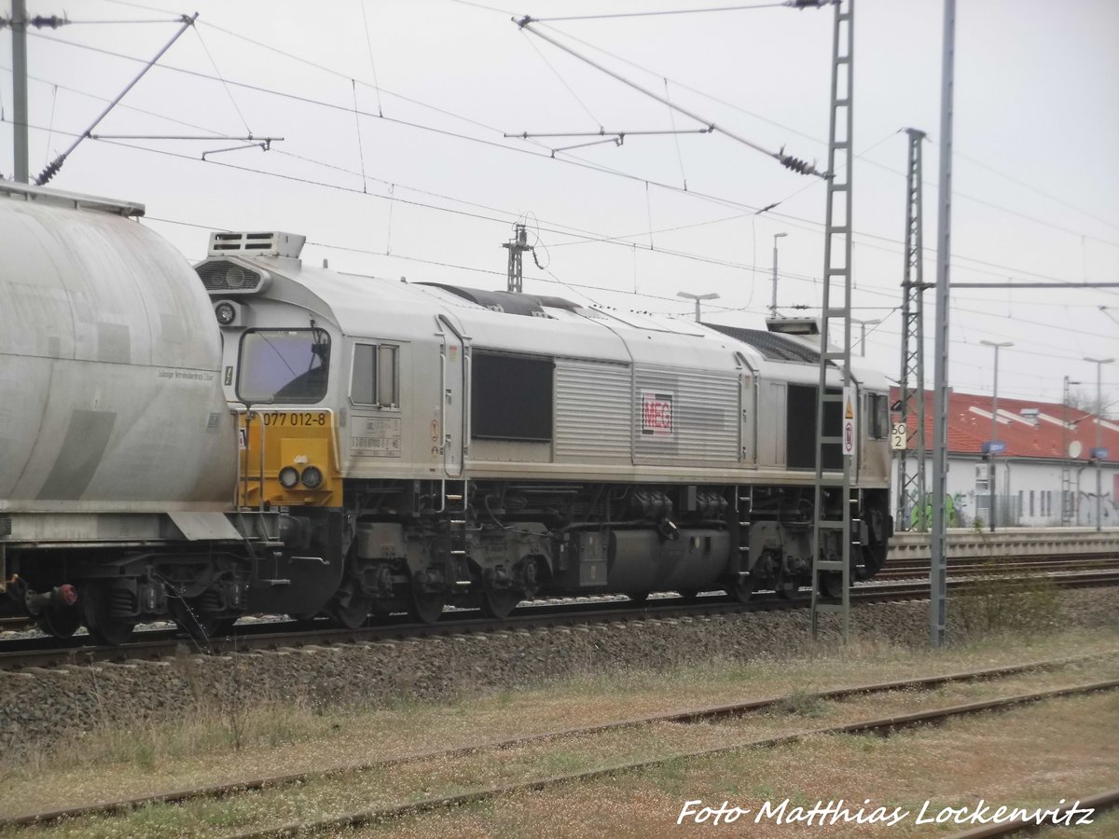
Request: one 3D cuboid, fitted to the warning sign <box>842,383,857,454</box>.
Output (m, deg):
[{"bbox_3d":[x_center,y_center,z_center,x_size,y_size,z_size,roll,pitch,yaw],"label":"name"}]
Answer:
[{"bbox_3d":[3.500,0.020,46.800,0.030,0.820,0.480,1,-1,21],"label":"warning sign"}]

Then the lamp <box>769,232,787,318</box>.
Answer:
[{"bbox_3d":[7.529,-1.292,134.912,0.620,10.400,0.300,1,-1,23],"label":"lamp"}]

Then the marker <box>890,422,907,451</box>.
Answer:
[{"bbox_3d":[9.071,0.458,103.500,0.400,0.700,0.030,1,-1,23],"label":"marker"}]

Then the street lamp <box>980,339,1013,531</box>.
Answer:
[{"bbox_3d":[12.064,0.463,107.500,0.970,5.300,0.320,1,-1,23],"label":"street lamp"}]

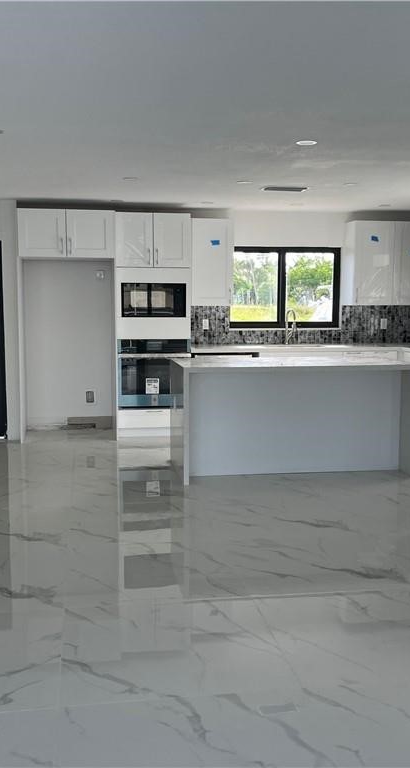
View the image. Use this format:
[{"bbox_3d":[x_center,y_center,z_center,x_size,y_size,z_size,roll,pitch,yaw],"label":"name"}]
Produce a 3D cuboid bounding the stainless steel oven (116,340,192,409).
[{"bbox_3d":[-0.555,-0.128,8.117,0.746,0.717,0.600,-1,6,-8],"label":"stainless steel oven"}]

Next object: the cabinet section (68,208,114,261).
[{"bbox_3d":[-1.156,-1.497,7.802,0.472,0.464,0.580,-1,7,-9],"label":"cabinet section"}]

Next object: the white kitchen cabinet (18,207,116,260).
[{"bbox_3d":[-1.403,-1.507,7.881,0.945,0.456,0.610,-1,6,-8],"label":"white kitchen cabinet"}]

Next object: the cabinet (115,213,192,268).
[{"bbox_3d":[-0.561,-1.474,8.021,0.761,0.546,0.610,-1,6,-8],"label":"cabinet"}]

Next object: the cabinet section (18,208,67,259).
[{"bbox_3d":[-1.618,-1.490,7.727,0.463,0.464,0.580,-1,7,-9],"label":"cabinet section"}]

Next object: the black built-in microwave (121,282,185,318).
[{"bbox_3d":[-0.540,-0.863,7.974,0.654,0.337,0.420,-1,6,-8],"label":"black built-in microwave"}]

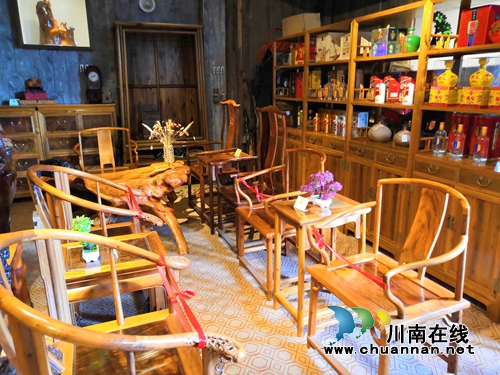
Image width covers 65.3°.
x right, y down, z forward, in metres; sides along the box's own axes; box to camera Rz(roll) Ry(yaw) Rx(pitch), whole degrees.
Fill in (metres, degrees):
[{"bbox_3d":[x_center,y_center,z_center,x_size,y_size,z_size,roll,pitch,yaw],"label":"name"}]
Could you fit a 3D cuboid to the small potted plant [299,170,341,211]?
[{"bbox_3d":[0.435,0.020,2.454,0.179,0.186,0.214,-7,16,-24],"label":"small potted plant"}]

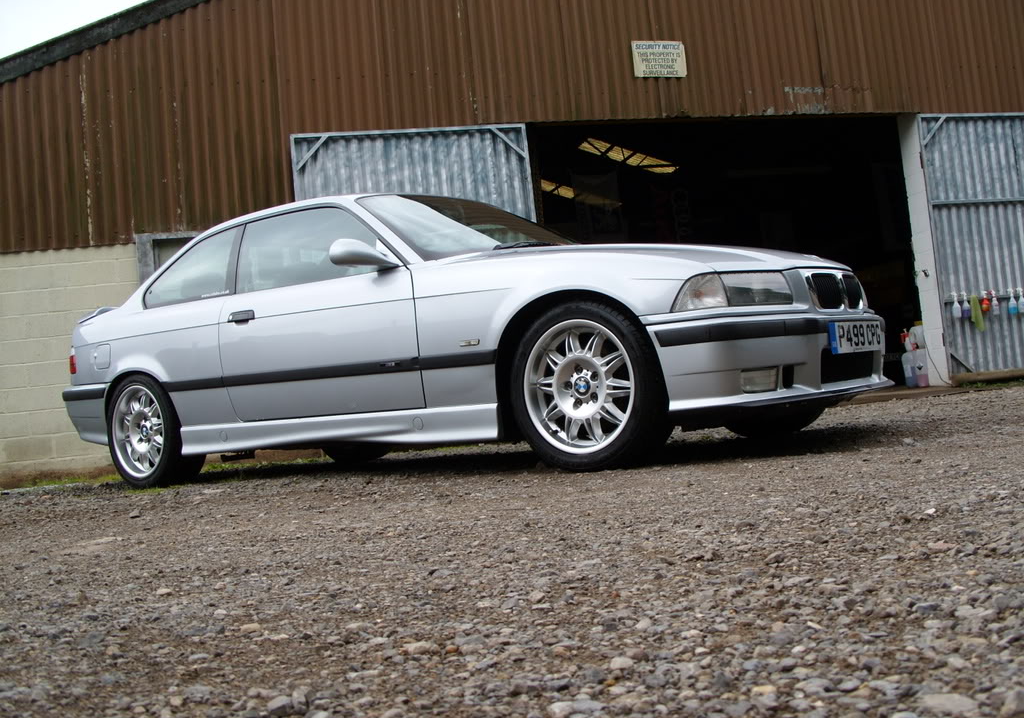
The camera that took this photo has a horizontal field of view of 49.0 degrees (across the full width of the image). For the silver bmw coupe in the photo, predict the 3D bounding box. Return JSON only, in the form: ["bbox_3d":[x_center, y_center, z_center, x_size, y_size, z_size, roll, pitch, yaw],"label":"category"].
[{"bbox_3d":[-0.419,-0.130,5.506,4.410,1.310,1.750,-7,-3,39],"label":"silver bmw coupe"}]

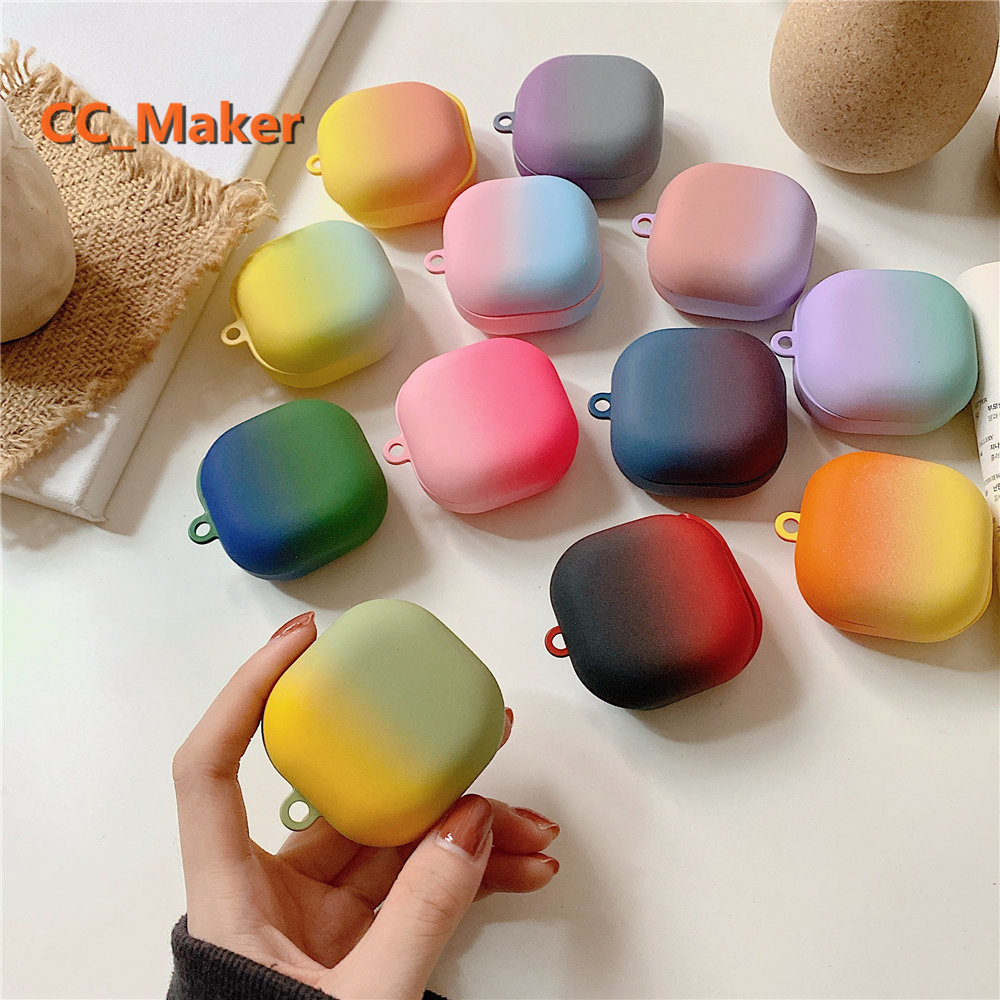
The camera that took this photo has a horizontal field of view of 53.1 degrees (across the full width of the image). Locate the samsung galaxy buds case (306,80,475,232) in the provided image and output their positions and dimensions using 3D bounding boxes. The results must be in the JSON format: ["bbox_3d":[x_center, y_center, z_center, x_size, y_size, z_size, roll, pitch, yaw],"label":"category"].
[{"bbox_3d":[-0.040,-0.123,0.359,0.061,0.030,0.053,-9,67,1],"label":"samsung galaxy buds case"}]

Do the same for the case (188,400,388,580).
[{"bbox_3d":[-0.067,-0.002,0.310,0.061,0.030,0.053,-27,67,-7],"label":"case"}]

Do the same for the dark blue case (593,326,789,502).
[{"bbox_3d":[0.057,-0.027,0.310,0.061,0.030,0.053,2,67,6],"label":"dark blue case"}]

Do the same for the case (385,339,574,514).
[{"bbox_3d":[-0.008,-0.023,0.313,0.061,0.030,0.053,-19,67,-3],"label":"case"}]

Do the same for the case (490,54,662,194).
[{"bbox_3d":[0.028,-0.133,0.357,0.061,0.030,0.053,4,67,6],"label":"case"}]

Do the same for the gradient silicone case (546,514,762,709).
[{"bbox_3d":[0.040,0.032,0.286,0.061,0.030,0.053,-19,67,-3],"label":"gradient silicone case"}]

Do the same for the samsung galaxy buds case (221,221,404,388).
[{"bbox_3d":[-0.064,-0.065,0.336,0.061,0.030,0.053,-27,67,-7],"label":"samsung galaxy buds case"}]

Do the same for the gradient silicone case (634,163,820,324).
[{"bbox_3d":[0.073,-0.086,0.334,0.061,0.030,0.053,11,68,9],"label":"gradient silicone case"}]

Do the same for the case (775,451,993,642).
[{"bbox_3d":[0.109,0.013,0.288,0.061,0.030,0.053,8,68,8],"label":"case"}]

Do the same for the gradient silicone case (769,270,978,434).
[{"bbox_3d":[0.116,-0.046,0.313,0.061,0.030,0.053,2,67,6],"label":"gradient silicone case"}]

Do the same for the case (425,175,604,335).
[{"bbox_3d":[0.005,-0.082,0.338,0.061,0.030,0.053,-7,67,2],"label":"case"}]

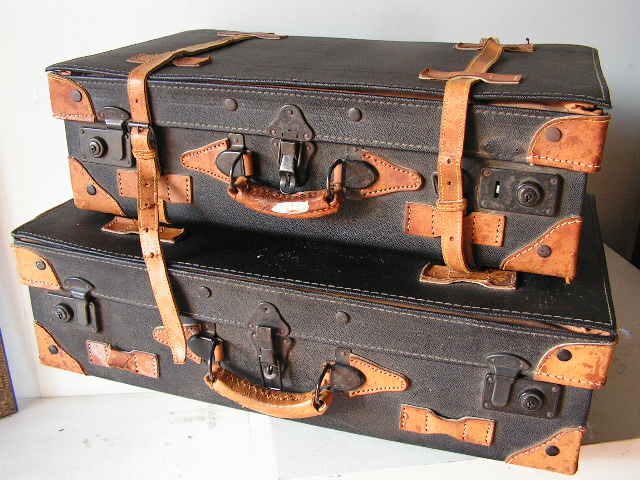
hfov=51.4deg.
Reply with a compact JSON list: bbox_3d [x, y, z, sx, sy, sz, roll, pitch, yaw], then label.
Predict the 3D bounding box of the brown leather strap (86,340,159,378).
[{"bbox_3d":[-0.237,0.145,0.792,0.096,0.035,0.012,8,27,16],"label":"brown leather strap"}]

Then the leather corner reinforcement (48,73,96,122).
[{"bbox_3d":[-0.283,-0.167,0.778,0.058,0.056,0.032,8,27,18],"label":"leather corner reinforcement"}]

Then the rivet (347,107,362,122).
[{"bbox_3d":[0.035,-0.127,0.678,0.015,0.015,0.005,8,26,17],"label":"rivet"}]

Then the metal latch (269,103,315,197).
[{"bbox_3d":[-0.029,-0.092,0.690,0.050,0.091,0.022,8,27,18],"label":"metal latch"}]

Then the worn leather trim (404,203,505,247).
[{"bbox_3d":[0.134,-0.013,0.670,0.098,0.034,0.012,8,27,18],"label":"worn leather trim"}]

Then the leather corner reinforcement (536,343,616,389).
[{"bbox_3d":[0.237,0.110,0.622,0.062,0.051,0.032,8,27,16],"label":"leather corner reinforcement"}]

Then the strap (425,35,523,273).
[{"bbox_3d":[0.192,-0.124,0.828,0.056,0.196,0.407,8,25,17],"label":"strap"}]

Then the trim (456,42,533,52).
[{"bbox_3d":[0.243,-0.273,0.925,0.109,0.014,0.039,8,26,17],"label":"trim"}]

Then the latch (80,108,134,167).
[{"bbox_3d":[-0.252,-0.117,0.768,0.068,0.067,0.018,8,27,18],"label":"latch"}]

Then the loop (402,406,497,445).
[{"bbox_3d":[0.133,0.199,0.705,0.099,0.035,0.009,8,26,16],"label":"loop"}]

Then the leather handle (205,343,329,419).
[{"bbox_3d":[-0.058,0.155,0.723,0.147,0.054,0.047,8,26,16],"label":"leather handle"}]

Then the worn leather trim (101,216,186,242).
[{"bbox_3d":[-0.204,-0.015,0.769,0.099,0.012,0.038,8,27,16],"label":"worn leather trim"}]

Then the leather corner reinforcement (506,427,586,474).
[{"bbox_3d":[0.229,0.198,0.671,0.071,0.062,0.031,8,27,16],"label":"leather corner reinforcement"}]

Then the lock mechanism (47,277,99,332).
[{"bbox_3d":[-0.302,0.078,0.804,0.075,0.071,0.018,8,25,16],"label":"lock mechanism"}]

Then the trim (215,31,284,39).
[{"bbox_3d":[-0.109,-0.328,1.050,0.115,0.009,0.037,8,26,17],"label":"trim"}]

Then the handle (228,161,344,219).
[{"bbox_3d":[-0.038,-0.059,0.715,0.132,0.051,0.045,8,26,17],"label":"handle"}]

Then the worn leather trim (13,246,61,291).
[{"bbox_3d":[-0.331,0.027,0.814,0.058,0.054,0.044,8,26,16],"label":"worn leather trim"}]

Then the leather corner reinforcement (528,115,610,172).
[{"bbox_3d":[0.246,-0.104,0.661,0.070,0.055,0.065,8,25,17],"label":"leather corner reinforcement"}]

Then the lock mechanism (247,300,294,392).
[{"bbox_3d":[-0.056,0.118,0.726,0.045,0.105,0.021,8,26,16],"label":"lock mechanism"}]

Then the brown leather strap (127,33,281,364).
[{"bbox_3d":[-0.142,-0.097,0.933,0.127,0.327,0.469,8,25,17],"label":"brown leather strap"}]

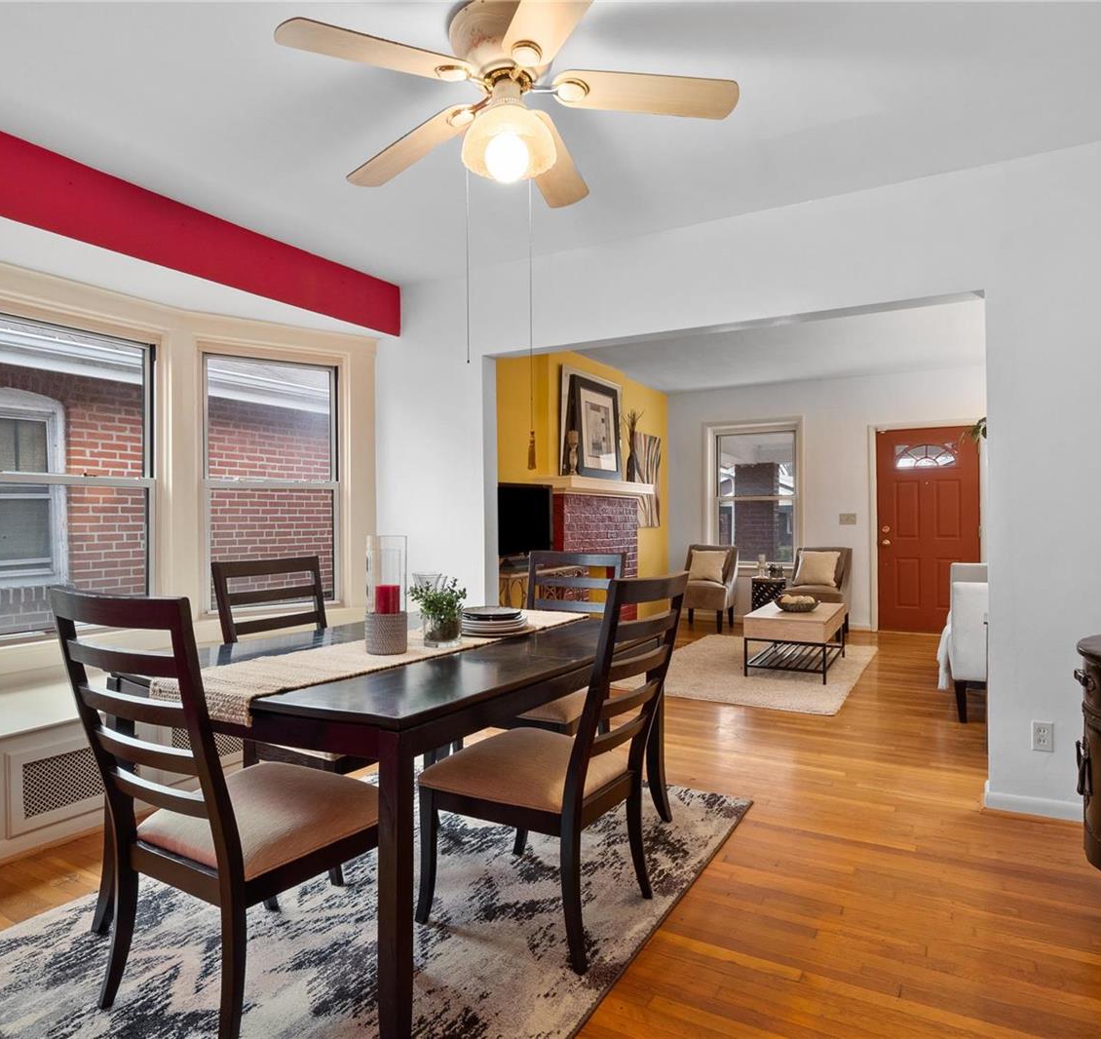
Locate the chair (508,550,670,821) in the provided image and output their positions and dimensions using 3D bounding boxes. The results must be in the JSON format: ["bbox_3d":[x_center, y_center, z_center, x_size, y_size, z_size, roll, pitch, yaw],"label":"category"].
[{"bbox_3d":[-0.048,0.659,2.854,0.510,1.015,0.620,0,0,31],"label":"chair"}]

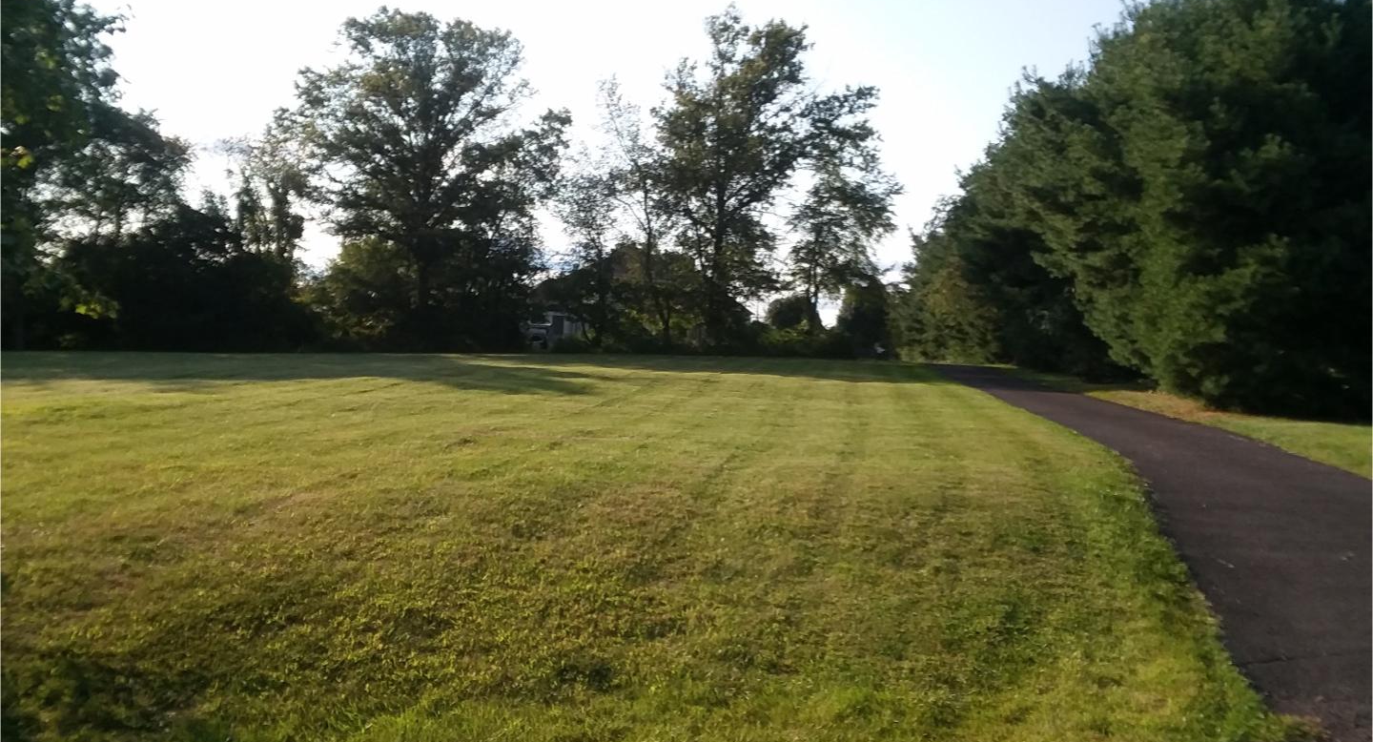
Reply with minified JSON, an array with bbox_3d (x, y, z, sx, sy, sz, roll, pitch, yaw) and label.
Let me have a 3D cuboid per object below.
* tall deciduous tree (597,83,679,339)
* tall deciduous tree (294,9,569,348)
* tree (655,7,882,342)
[{"bbox_3d":[-2.600,-8.590,62.000,4.570,14.450,4.500,0,1,0],"label":"tall deciduous tree"},{"bbox_3d":[-13.790,-10.350,62.000,14.920,18.330,13.500,0,1,0],"label":"tall deciduous tree"},{"bbox_3d":[4.490,-10.750,63.000,12.460,18.390,11.300,0,1,0],"label":"tree"}]

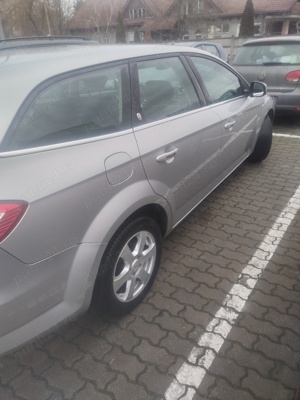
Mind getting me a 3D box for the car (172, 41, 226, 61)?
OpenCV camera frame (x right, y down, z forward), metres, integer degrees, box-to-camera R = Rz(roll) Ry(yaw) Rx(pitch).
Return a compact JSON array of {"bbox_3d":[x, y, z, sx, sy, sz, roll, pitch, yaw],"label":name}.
[{"bbox_3d":[0.667,-3.712,8.625,1.700,1.450,4.100,16,34,31],"label":"car"}]

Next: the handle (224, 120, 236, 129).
[{"bbox_3d":[0.647,-0.602,2.414,0.050,0.050,0.200,16,34,31],"label":"handle"}]

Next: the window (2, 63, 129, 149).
[{"bbox_3d":[-0.303,-0.440,1.356,0.050,0.349,0.892,-18,8,41],"label":"window"}]

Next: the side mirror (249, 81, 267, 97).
[{"bbox_3d":[1.017,-1.040,2.832,0.195,0.150,0.110,16,34,31],"label":"side mirror"}]

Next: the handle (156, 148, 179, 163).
[{"bbox_3d":[0.101,-0.246,1.706,0.050,0.052,0.205,16,34,31],"label":"handle"}]

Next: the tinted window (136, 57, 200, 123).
[{"bbox_3d":[0.066,-0.671,1.819,0.040,0.371,0.729,-18,12,41],"label":"tinted window"}]

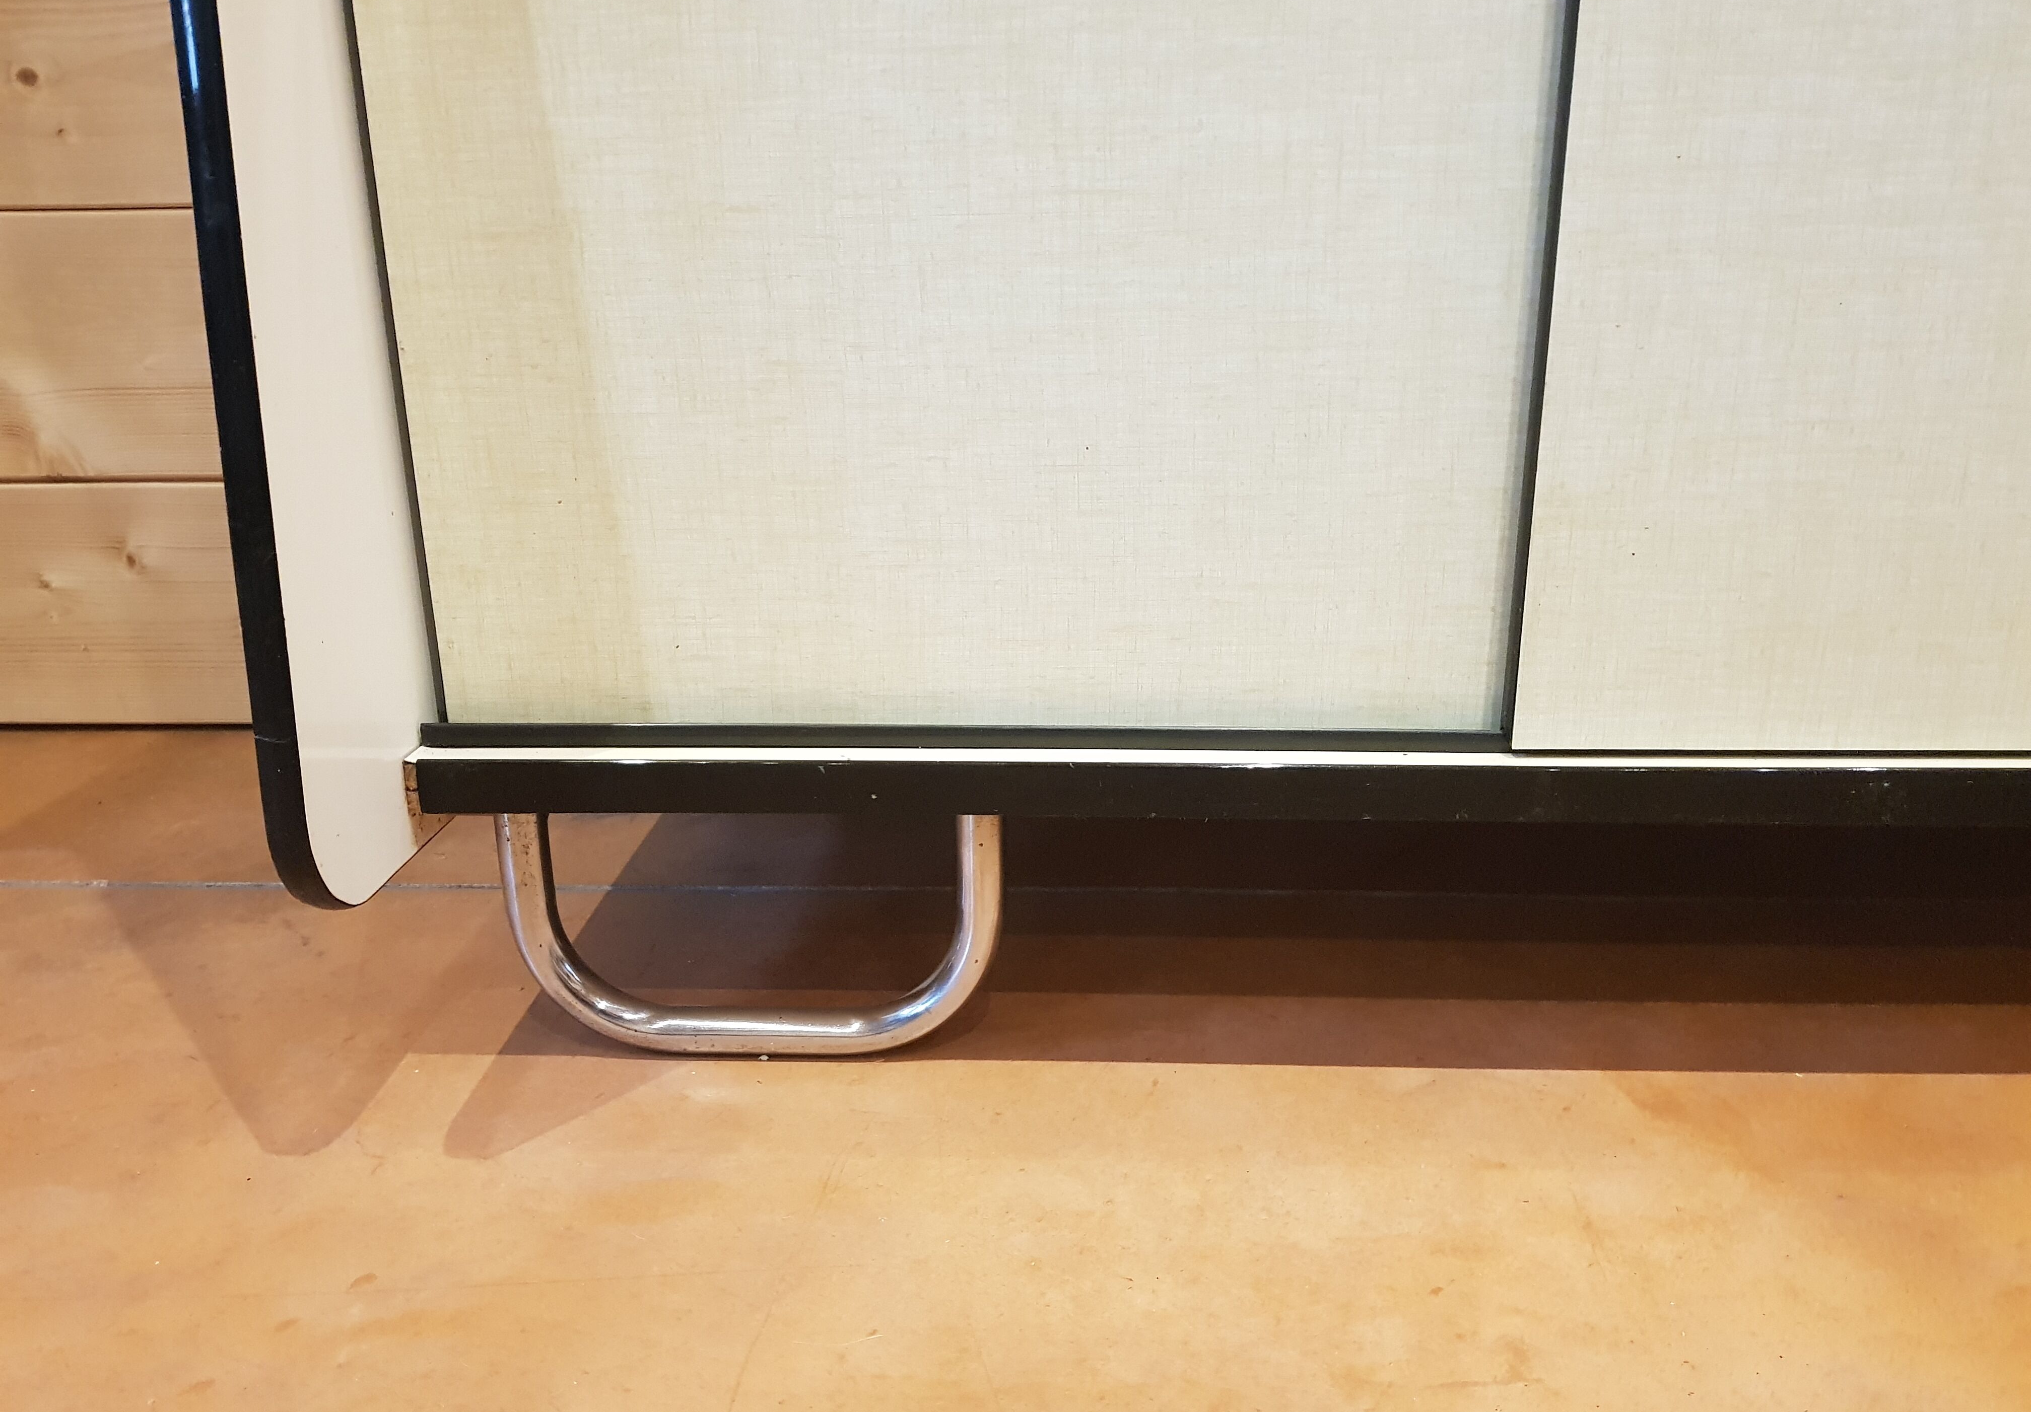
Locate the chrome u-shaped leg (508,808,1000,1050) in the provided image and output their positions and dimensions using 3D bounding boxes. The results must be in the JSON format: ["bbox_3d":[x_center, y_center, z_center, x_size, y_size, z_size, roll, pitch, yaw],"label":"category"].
[{"bbox_3d":[-0.131,0.111,0.769,0.252,0.142,0.025,0,17,2],"label":"chrome u-shaped leg"}]

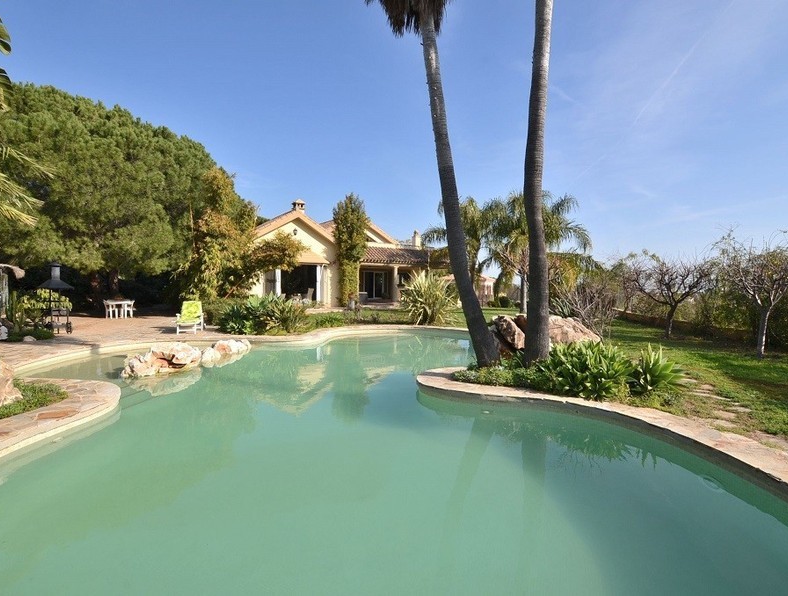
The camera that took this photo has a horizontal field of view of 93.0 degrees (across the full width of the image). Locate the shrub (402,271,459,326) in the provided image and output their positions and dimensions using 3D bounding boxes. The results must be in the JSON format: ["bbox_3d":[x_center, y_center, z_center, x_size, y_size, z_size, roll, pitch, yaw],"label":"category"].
[{"bbox_3d":[1.348,-0.019,14.211,2.100,2.000,2.100,0,2,0],"label":"shrub"}]

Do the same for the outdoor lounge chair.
[{"bbox_3d":[-6.310,0.603,11.664,0.680,0.960,0.980,-1,2,-15],"label":"outdoor lounge chair"}]

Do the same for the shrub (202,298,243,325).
[{"bbox_3d":[-6.422,0.507,13.932,1.500,0.970,1.300,-1,3,-23],"label":"shrub"}]

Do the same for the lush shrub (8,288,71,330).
[{"bbox_3d":[-11.865,0.349,12.524,1.600,1.400,1.500,-2,3,-43],"label":"lush shrub"}]

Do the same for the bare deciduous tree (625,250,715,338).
[{"bbox_3d":[7.808,-0.075,10.606,2.100,2.400,2.100,2,3,36],"label":"bare deciduous tree"}]

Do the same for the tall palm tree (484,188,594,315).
[{"bbox_3d":[6.450,-1.930,16.936,4.400,5.600,4.400,1,2,21],"label":"tall palm tree"}]

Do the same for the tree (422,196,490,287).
[{"bbox_3d":[3.192,-1.850,17.440,3.500,5.400,3.500,0,2,10],"label":"tree"}]

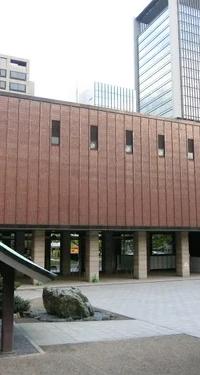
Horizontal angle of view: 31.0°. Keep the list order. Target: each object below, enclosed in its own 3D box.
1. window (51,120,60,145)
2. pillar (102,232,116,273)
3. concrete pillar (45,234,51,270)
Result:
[{"bbox_3d":[-4.244,-5.191,34.741,0.778,2.436,0.150,4,-9,-24],"label":"window"},{"bbox_3d":[1.044,8.182,45.338,1.000,4.900,1.000,4,-9,-24],"label":"pillar"},{"bbox_3d":[-7.275,8.870,49.760,0.999,4.818,0.999,4,-9,-23],"label":"concrete pillar"}]

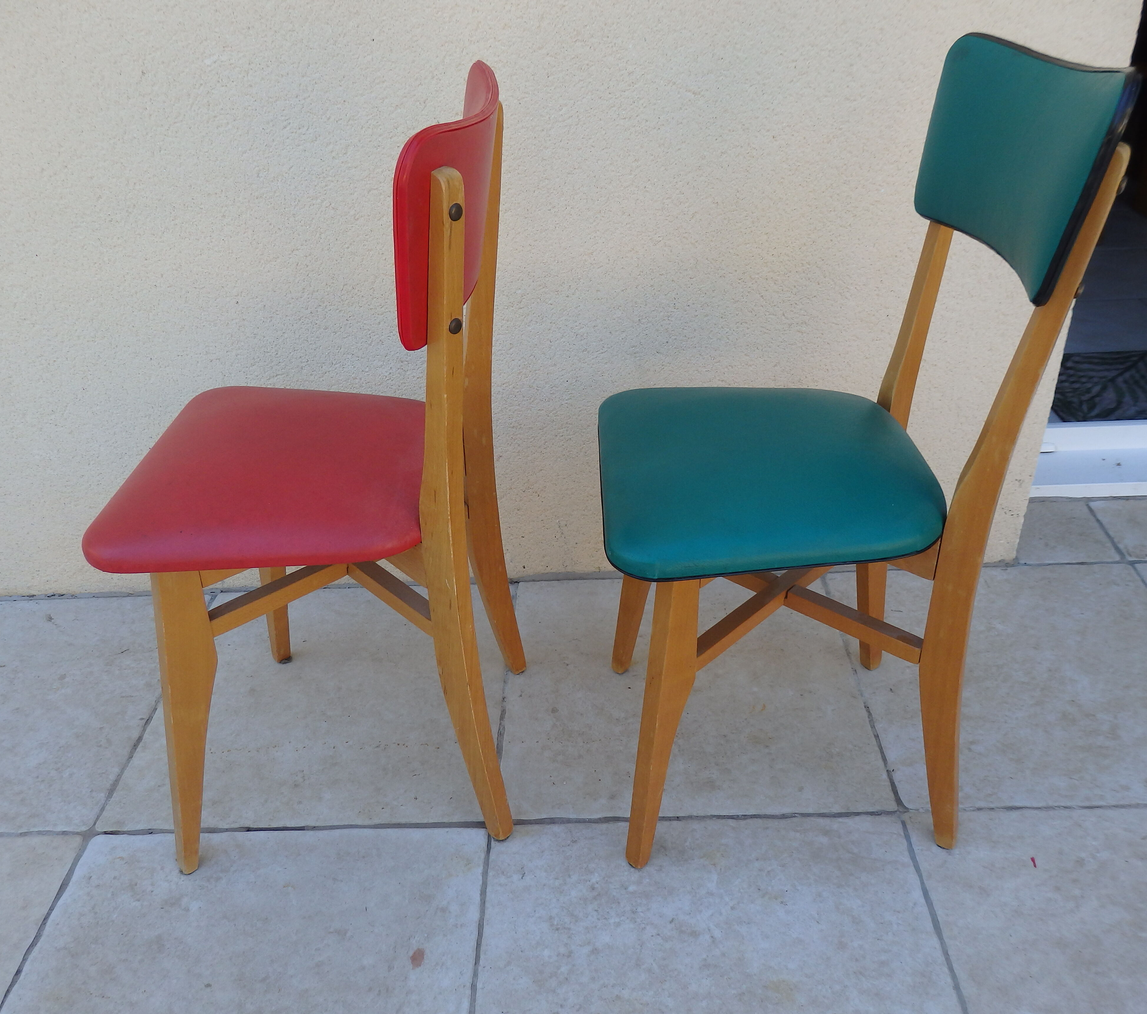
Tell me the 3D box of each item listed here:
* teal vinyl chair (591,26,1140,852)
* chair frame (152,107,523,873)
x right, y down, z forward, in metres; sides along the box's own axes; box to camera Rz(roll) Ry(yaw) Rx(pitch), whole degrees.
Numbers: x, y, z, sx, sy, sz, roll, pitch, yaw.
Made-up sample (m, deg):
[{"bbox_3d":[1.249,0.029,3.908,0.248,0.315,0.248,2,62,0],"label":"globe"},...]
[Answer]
[{"bbox_3d":[0.239,-0.034,1.062,0.428,0.832,0.402,-3,31,1],"label":"teal vinyl chair"},{"bbox_3d":[-0.270,-0.007,1.109,0.421,0.783,0.386,-1,31,3],"label":"chair frame"}]

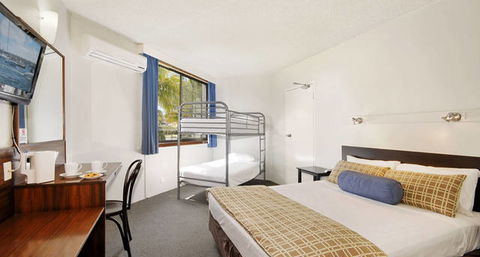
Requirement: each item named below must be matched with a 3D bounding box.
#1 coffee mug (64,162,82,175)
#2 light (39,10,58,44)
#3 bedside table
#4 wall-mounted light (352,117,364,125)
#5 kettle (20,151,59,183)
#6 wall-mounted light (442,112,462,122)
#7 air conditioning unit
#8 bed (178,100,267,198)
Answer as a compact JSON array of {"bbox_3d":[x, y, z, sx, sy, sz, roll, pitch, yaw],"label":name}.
[{"bbox_3d":[-1.464,0.352,1.760,0.112,0.085,0.092,1,-1,-40],"label":"coffee mug"},{"bbox_3d":[-1.730,-0.913,1.839,0.095,0.250,0.190,1,-1,-24],"label":"light"},{"bbox_3d":[1.232,0.949,3.285,0.370,0.543,0.480,1,-1,-24],"label":"bedside table"},{"bbox_3d":[1.608,-0.107,2.727,0.130,0.090,0.100,1,-1,-24],"label":"wall-mounted light"},{"bbox_3d":[-1.577,0.303,1.577,0.145,0.235,0.205,0,-1,30],"label":"kettle"},{"bbox_3d":[1.987,-0.107,1.874,0.130,0.090,0.100,1,-1,-24],"label":"wall-mounted light"},{"bbox_3d":[-1.703,-0.985,2.782,0.200,0.265,0.800,0,-1,23],"label":"air conditioning unit"},{"bbox_3d":[-0.201,0.404,4.079,0.996,1.620,1.996,0,-1,23],"label":"bed"}]

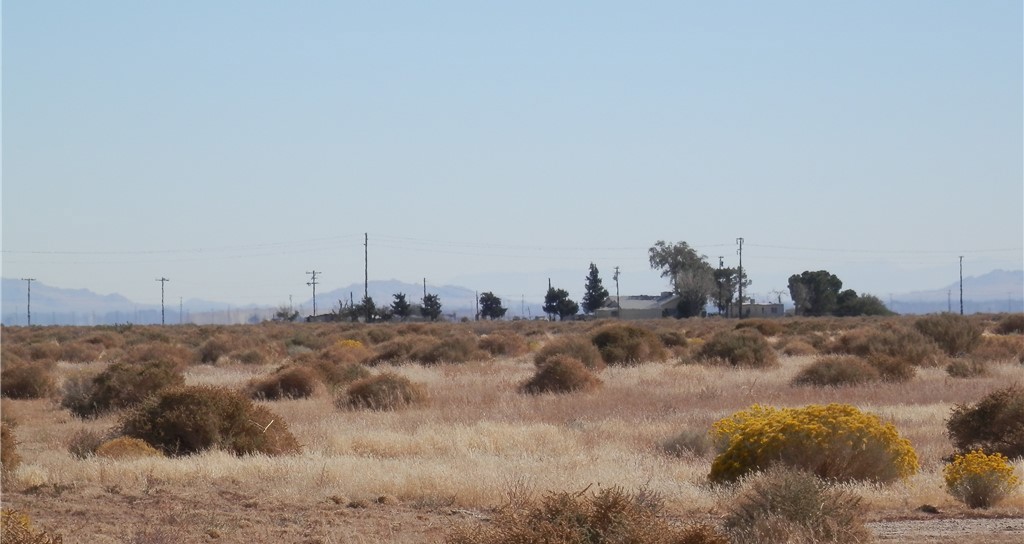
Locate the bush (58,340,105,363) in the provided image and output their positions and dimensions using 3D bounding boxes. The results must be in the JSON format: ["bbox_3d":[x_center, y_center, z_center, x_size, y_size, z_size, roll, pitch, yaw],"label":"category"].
[{"bbox_3d":[-15.969,2.968,203.000,1.706,0.853,1.500,-1,0,0],"label":"bush"}]

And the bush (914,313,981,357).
[{"bbox_3d":[13.719,1.980,172.000,2.140,1.410,2.000,-1,0,0],"label":"bush"}]

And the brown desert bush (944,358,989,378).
[{"bbox_3d":[9.705,2.051,116.863,0.936,0.492,0.843,0,0,0],"label":"brown desert bush"}]

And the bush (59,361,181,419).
[{"bbox_3d":[-5.709,1.748,80.425,1.775,0.886,1.598,0,0,0],"label":"bush"}]

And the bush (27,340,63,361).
[{"bbox_3d":[-17.939,3.031,210.000,1.381,0.806,1.250,-1,0,0],"label":"bush"}]

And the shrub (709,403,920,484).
[{"bbox_3d":[2.819,1.608,51.000,1.938,0.746,1.600,-1,0,0],"label":"shrub"}]

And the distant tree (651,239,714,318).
[{"bbox_3d":[29.424,1.389,950.000,11.457,13.714,10.311,-1,0,0],"label":"distant tree"}]

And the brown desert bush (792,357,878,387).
[{"bbox_3d":[6.338,1.958,106.886,1.706,0.611,1.536,0,0,0],"label":"brown desert bush"}]

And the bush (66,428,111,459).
[{"bbox_3d":[-4.875,1.986,63.000,0.507,0.368,0.481,-1,0,0],"label":"bush"}]

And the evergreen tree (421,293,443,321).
[{"bbox_3d":[-11.621,5.269,790.000,3.180,4.620,3.200,-1,0,0],"label":"evergreen tree"}]

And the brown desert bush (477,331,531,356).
[{"bbox_3d":[-0.256,2.460,187.000,1.780,0.920,1.700,-1,0,0],"label":"brown desert bush"}]

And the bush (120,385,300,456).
[{"bbox_3d":[-3.498,1.723,63.500,2.089,0.835,1.800,-1,0,0],"label":"bush"}]

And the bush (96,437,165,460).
[{"bbox_3d":[-4.328,2.000,62.000,0.782,0.295,0.650,-1,0,0],"label":"bush"}]

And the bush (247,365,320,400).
[{"bbox_3d":[-4.384,2.120,105.000,1.340,0.690,1.300,-1,0,0],"label":"bush"}]

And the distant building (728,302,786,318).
[{"bbox_3d":[39.396,6.392,880.000,8.900,2.814,7.000,-1,0,9],"label":"distant building"}]

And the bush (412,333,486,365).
[{"bbox_3d":[-2.031,2.494,175.000,2.430,0.991,2.200,-1,0,0],"label":"bush"}]

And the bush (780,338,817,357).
[{"bbox_3d":[9.167,2.430,175.104,1.148,0.603,1.034,0,0,0],"label":"bush"}]

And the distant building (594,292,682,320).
[{"bbox_3d":[19.489,5.384,830.000,11.500,4.550,8.500,-1,0,20],"label":"distant building"}]

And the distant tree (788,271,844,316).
[{"bbox_3d":[47.295,3.572,850.000,8.700,7.610,7.800,-1,0,0],"label":"distant tree"}]

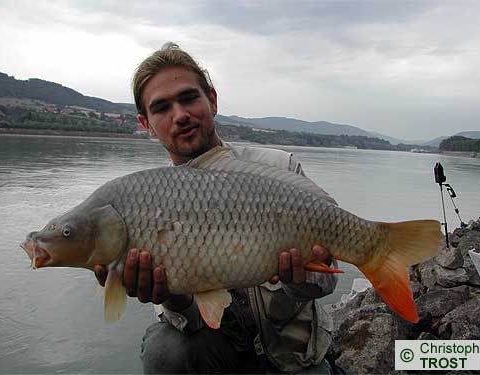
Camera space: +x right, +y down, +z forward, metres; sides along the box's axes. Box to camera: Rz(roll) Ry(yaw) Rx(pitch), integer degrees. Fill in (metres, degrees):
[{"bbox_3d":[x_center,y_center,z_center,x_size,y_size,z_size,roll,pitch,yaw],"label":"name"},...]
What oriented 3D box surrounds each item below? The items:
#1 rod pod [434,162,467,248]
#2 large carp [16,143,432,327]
[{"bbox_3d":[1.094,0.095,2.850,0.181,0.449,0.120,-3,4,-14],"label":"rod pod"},{"bbox_3d":[0.002,0.082,0.920,0.711,0.302,0.140,1,0,-7],"label":"large carp"}]

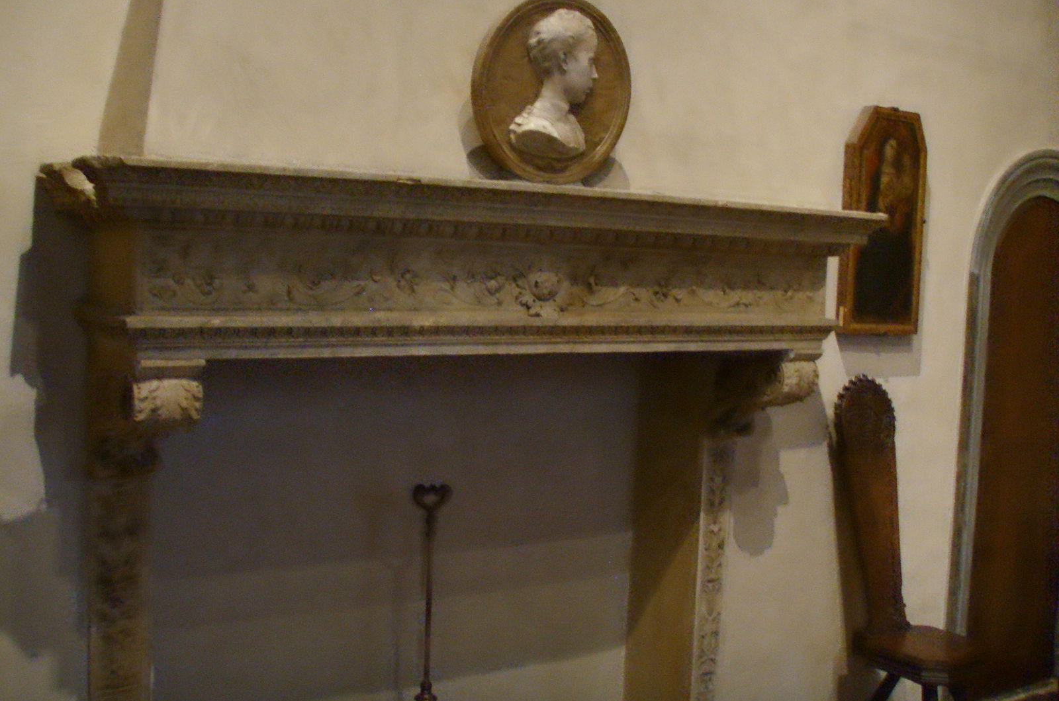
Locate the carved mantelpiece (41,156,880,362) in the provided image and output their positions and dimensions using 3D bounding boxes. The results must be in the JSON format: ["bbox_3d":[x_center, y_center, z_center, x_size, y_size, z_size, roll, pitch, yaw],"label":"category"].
[{"bbox_3d":[-0.026,-0.183,2.732,2.031,0.360,0.452,-1,5,-34],"label":"carved mantelpiece"}]

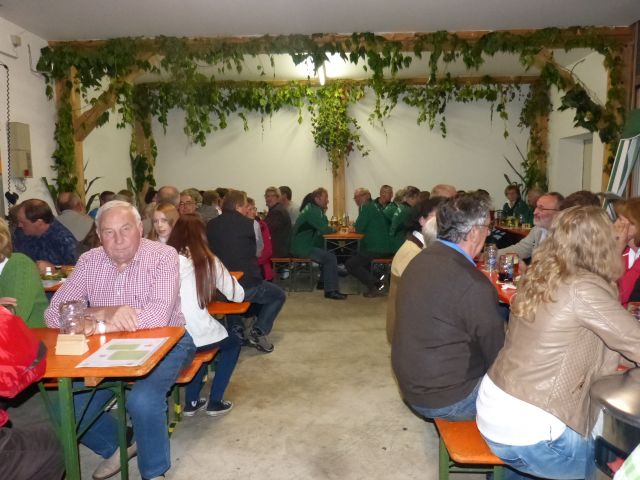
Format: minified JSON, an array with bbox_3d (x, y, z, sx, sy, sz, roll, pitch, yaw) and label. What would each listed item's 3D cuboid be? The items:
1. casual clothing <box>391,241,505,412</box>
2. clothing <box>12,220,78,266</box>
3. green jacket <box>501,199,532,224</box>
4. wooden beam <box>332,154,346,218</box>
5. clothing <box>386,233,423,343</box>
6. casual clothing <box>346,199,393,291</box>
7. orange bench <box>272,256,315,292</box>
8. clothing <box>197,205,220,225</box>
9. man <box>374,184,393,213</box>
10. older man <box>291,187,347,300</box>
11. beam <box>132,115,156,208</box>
[{"bbox_3d":[0.560,0.362,2.030,0.460,0.730,0.530,-5,8,-36],"label":"casual clothing"},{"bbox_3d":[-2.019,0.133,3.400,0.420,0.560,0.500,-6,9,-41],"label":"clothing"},{"bbox_3d":[2.749,-0.296,6.500,0.480,0.620,0.360,1,6,18],"label":"green jacket"},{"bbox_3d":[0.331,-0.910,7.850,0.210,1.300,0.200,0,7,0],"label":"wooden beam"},{"bbox_3d":[0.596,0.233,2.450,0.420,0.620,0.480,-1,6,-6],"label":"clothing"},{"bbox_3d":[0.643,0.043,6.000,0.620,1.150,0.520,4,8,30],"label":"casual clothing"},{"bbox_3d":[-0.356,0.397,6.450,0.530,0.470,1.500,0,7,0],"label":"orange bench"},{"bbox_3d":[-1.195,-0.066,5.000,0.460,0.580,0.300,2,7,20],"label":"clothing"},{"bbox_3d":[0.949,-0.132,6.800,0.600,1.300,0.500,2,7,21],"label":"man"},{"bbox_3d":[-0.006,0.045,5.750,0.760,1.320,0.520,-1,6,-3],"label":"older man"},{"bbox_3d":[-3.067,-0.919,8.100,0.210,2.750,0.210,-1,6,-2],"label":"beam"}]

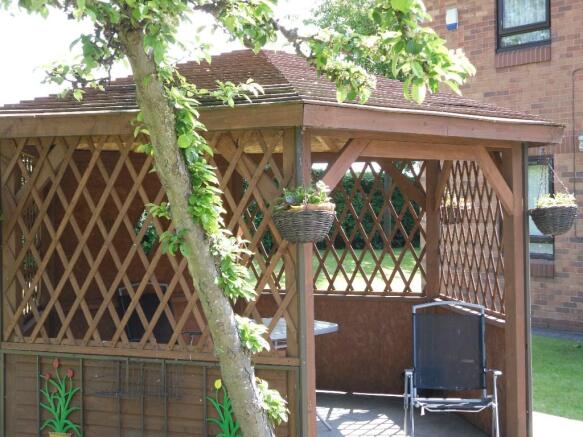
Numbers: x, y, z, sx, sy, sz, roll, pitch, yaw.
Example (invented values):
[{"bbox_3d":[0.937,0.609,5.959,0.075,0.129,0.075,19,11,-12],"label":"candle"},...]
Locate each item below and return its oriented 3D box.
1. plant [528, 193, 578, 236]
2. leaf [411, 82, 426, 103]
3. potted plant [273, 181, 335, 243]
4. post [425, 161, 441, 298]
[{"bbox_3d":[1.653,-0.025,5.859,0.305,0.280,0.300,-1,1,0],"label":"plant"},{"bbox_3d":[0.453,-0.449,3.300,0.053,0.070,0.030,-1,1,0],"label":"leaf"},{"bbox_3d":[0.059,-0.034,4.536,0.305,0.300,0.300,-1,1,0],"label":"potted plant"},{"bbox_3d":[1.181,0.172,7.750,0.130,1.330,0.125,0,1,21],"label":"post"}]

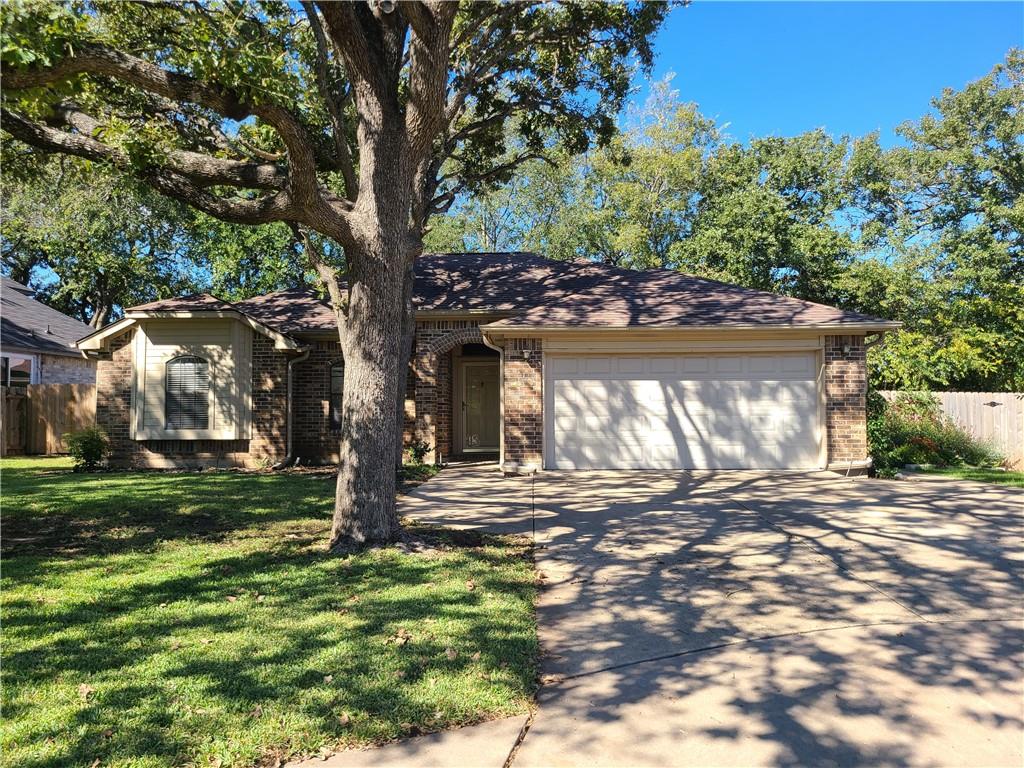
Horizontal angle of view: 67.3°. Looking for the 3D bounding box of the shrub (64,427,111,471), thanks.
[{"bbox_3d":[-8.580,1.300,15.550,0.940,0.900,0.900,0,-2,3],"label":"shrub"}]

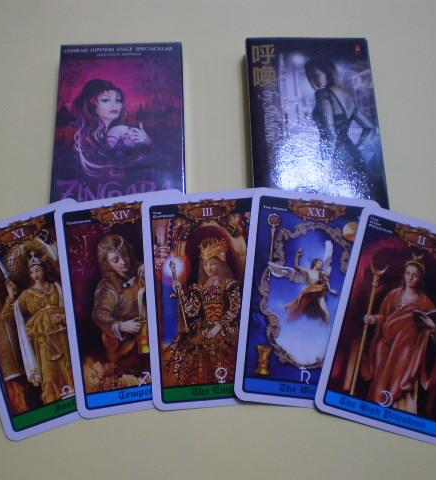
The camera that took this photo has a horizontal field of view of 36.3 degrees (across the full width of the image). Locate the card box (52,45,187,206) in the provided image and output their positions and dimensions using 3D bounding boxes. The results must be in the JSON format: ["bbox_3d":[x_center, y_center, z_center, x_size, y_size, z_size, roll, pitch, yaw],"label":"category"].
[{"bbox_3d":[-0.058,-0.062,0.404,0.076,0.019,0.123,-1,68,-1],"label":"card box"}]

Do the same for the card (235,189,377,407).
[{"bbox_3d":[0.051,0.032,0.371,0.073,0.001,0.119,6,78,0],"label":"card"}]

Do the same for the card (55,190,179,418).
[{"bbox_3d":[-0.048,0.033,0.369,0.073,0.001,0.119,-9,79,-3],"label":"card"}]

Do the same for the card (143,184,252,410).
[{"bbox_3d":[-0.003,0.031,0.370,0.073,0.001,0.119,-5,78,-2],"label":"card"}]

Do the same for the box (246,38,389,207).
[{"bbox_3d":[0.058,-0.068,0.409,0.077,0.018,0.123,-1,68,-1],"label":"box"}]

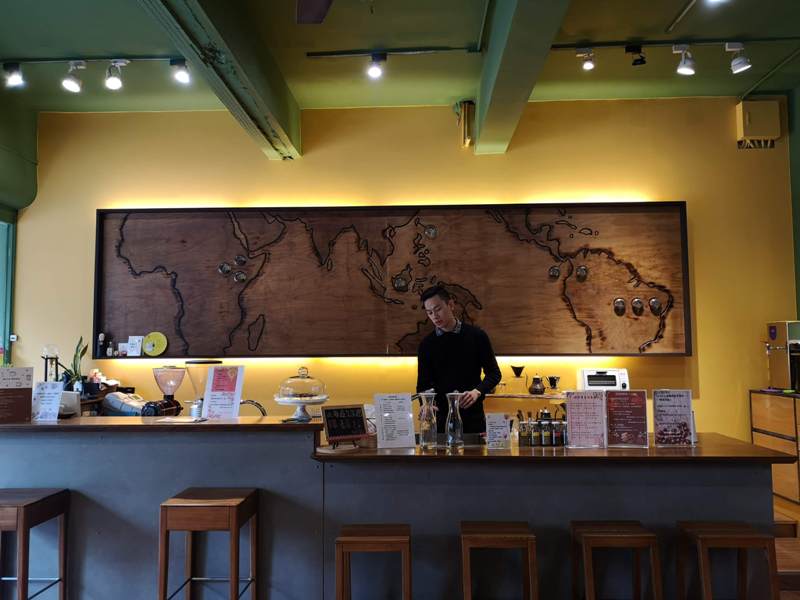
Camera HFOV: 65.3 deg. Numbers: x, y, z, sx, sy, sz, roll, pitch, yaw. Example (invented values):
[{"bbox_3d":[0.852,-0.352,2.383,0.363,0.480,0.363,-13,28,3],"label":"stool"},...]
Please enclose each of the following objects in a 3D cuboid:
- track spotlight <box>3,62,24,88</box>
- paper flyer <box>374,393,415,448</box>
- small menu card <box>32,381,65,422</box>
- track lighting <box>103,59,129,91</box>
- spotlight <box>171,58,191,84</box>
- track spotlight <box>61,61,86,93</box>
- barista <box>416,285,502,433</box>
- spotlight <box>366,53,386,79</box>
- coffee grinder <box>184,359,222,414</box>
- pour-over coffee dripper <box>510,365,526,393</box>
[{"bbox_3d":[-2.733,-1.587,4.412,0.130,0.150,0.130,1,-4,-18],"label":"track spotlight"},{"bbox_3d":[-0.027,0.648,3.388,0.210,0.295,0.040,0,-12,-6],"label":"paper flyer"},{"bbox_3d":[-1.885,0.545,3.353,0.150,0.205,0.045,-1,-14,2],"label":"small menu card"},{"bbox_3d":[-1.993,-1.585,4.386,0.150,0.170,0.150,0,-4,-3],"label":"track lighting"},{"bbox_3d":[-1.518,-1.587,4.326,0.120,0.140,0.115,-3,-4,29],"label":"spotlight"},{"bbox_3d":[-2.300,-1.575,4.396,0.150,0.175,0.150,-3,-5,37],"label":"track spotlight"},{"bbox_3d":[0.380,0.795,3.924,0.510,1.780,0.390,-1,-4,15],"label":"barista"},{"bbox_3d":[-0.158,-1.608,4.278,0.120,0.140,0.115,-1,-4,8],"label":"spotlight"},{"bbox_3d":[-1.170,0.610,3.704,0.220,0.500,0.280,0,-4,2],"label":"coffee grinder"},{"bbox_3d":[0.934,0.627,4.918,0.115,0.210,0.115,-1,-4,2],"label":"pour-over coffee dripper"}]

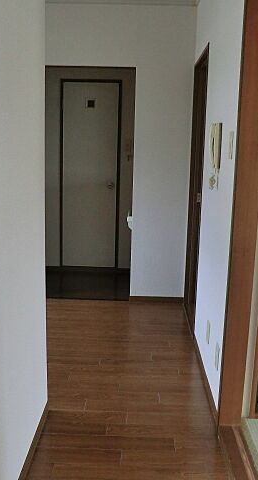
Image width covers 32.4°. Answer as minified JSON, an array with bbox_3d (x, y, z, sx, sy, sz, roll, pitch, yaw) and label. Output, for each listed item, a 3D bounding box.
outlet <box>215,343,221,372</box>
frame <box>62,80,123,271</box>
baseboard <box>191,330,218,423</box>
[{"bbox_3d":[0.436,0.578,2.179,0.012,0.122,0.072,2,10,1],"label":"outlet"},{"bbox_3d":[-0.413,-0.663,4.736,0.601,1.938,0.045,2,10,1],"label":"frame"},{"bbox_3d":[0.441,0.764,2.551,0.012,0.050,0.964,2,10,1],"label":"baseboard"}]

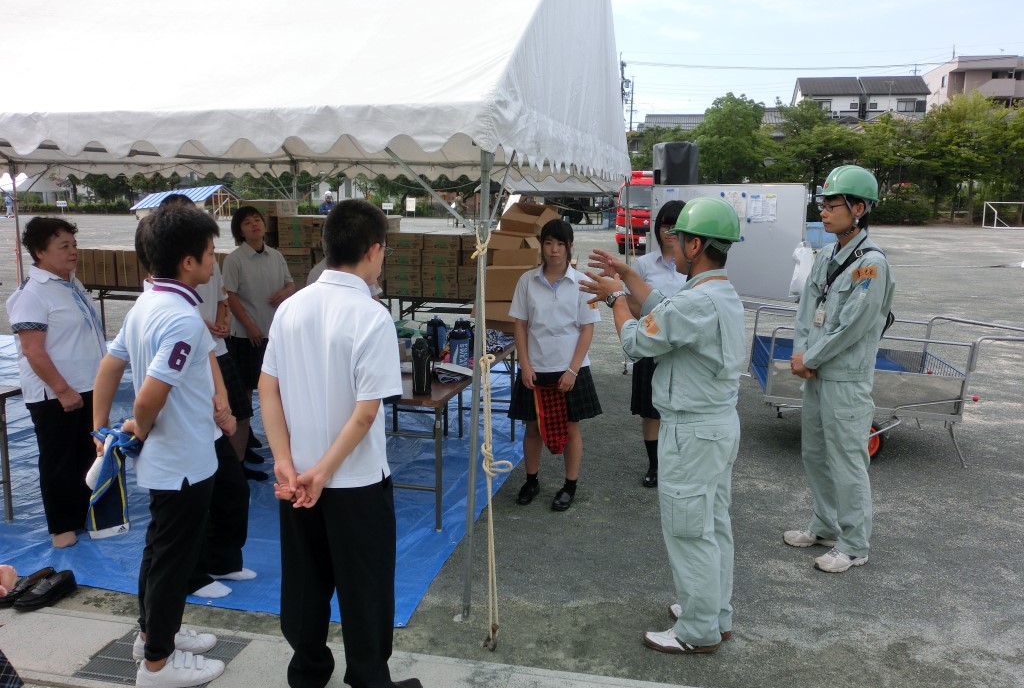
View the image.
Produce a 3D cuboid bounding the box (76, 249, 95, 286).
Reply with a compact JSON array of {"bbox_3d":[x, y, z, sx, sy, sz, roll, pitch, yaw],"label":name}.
[{"bbox_3d":[-4.614,-0.860,9.178,0.246,0.398,0.360,2,10,10],"label":"box"}]

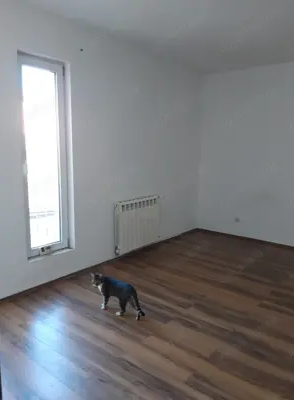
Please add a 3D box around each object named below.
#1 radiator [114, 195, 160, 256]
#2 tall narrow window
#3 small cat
[{"bbox_3d":[-0.113,0.310,3.941,0.095,0.640,0.769,9,13,40],"label":"radiator"},{"bbox_3d":[-1.033,-0.390,3.021,0.080,1.898,0.510,9,13,40],"label":"tall narrow window"},{"bbox_3d":[-0.254,0.832,2.613,0.540,0.295,0.140,7,11,32],"label":"small cat"}]

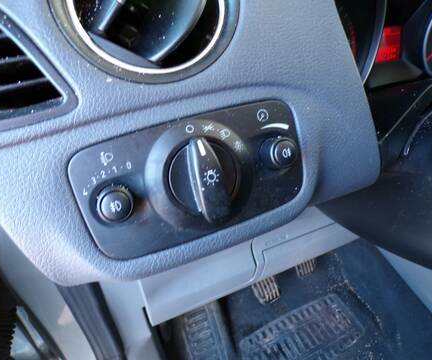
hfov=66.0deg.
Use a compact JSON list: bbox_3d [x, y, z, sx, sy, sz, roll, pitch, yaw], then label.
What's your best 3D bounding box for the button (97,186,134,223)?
[{"bbox_3d":[-0.053,0.013,0.176,0.018,0.018,0.014,-17,13,-16],"label":"button"}]

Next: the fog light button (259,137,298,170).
[{"bbox_3d":[0.038,-0.017,0.204,0.018,0.018,0.014,-17,13,-16],"label":"fog light button"}]

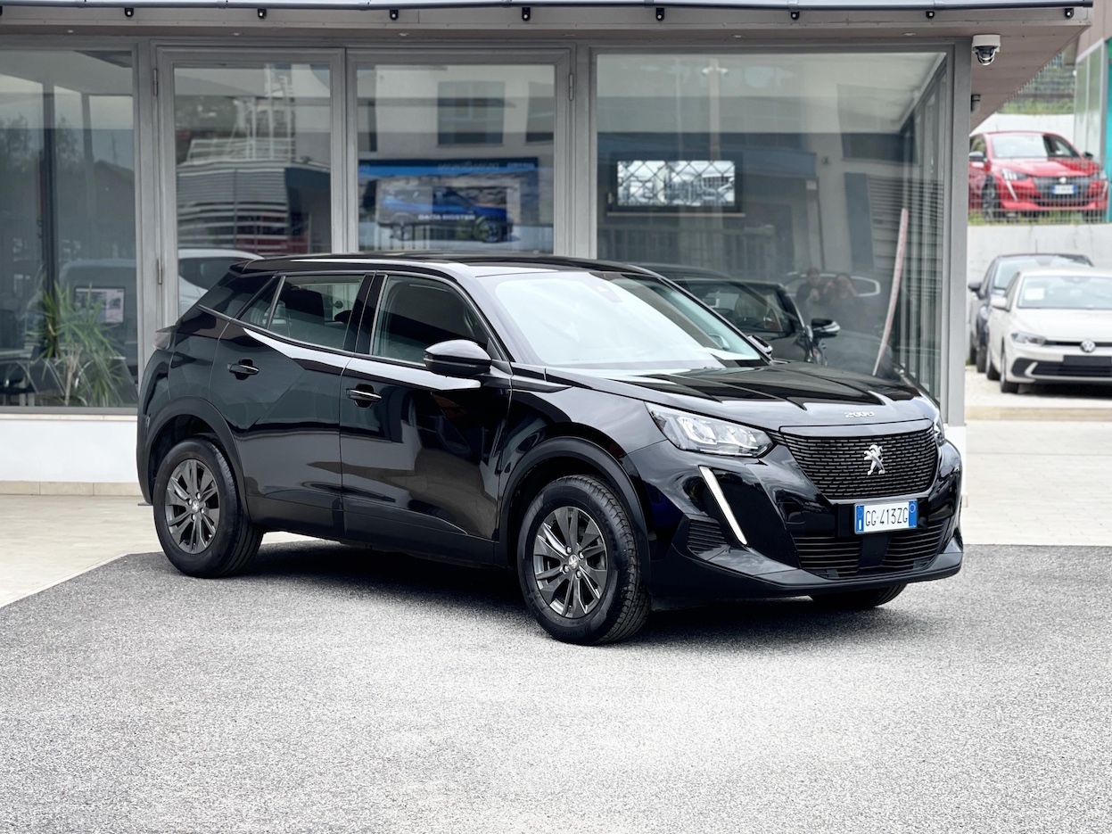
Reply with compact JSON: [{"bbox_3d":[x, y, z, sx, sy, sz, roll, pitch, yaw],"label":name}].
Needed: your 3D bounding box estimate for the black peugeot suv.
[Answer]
[{"bbox_3d":[-0.193,0.025,9.330,1.850,1.540,4.300,-3,5,-43],"label":"black peugeot suv"}]

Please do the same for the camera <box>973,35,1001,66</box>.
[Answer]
[{"bbox_3d":[2.730,-2.320,13.000,0.170,0.190,0.170,1,4,6],"label":"camera"}]

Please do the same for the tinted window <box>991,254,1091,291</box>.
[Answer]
[{"bbox_3d":[6.850,-2.030,28.900,1.420,0.550,0.500,1,4,9],"label":"tinted window"}]

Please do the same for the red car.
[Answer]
[{"bbox_3d":[7.280,-3.700,32.000,1.820,1.430,4.050,0,4,-5],"label":"red car"}]

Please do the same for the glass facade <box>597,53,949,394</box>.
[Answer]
[{"bbox_3d":[1.400,-1.180,13.250,2.280,2.300,0.100,1,4,6],"label":"glass facade"}]

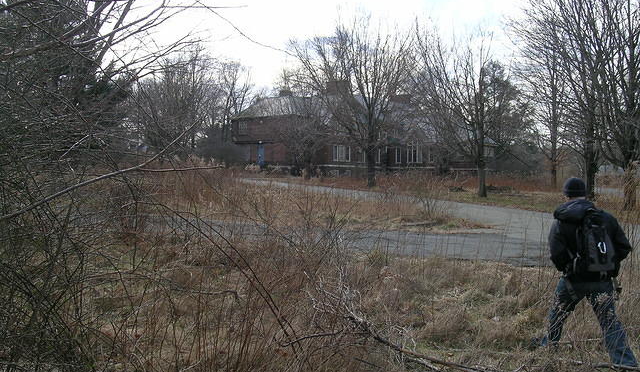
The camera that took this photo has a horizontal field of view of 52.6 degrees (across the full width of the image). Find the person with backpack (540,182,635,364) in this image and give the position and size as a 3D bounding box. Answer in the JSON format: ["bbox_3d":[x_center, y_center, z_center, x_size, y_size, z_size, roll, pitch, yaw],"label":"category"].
[{"bbox_3d":[2.520,0.776,6.100,0.800,1.720,0.650,0,3,-8],"label":"person with backpack"}]

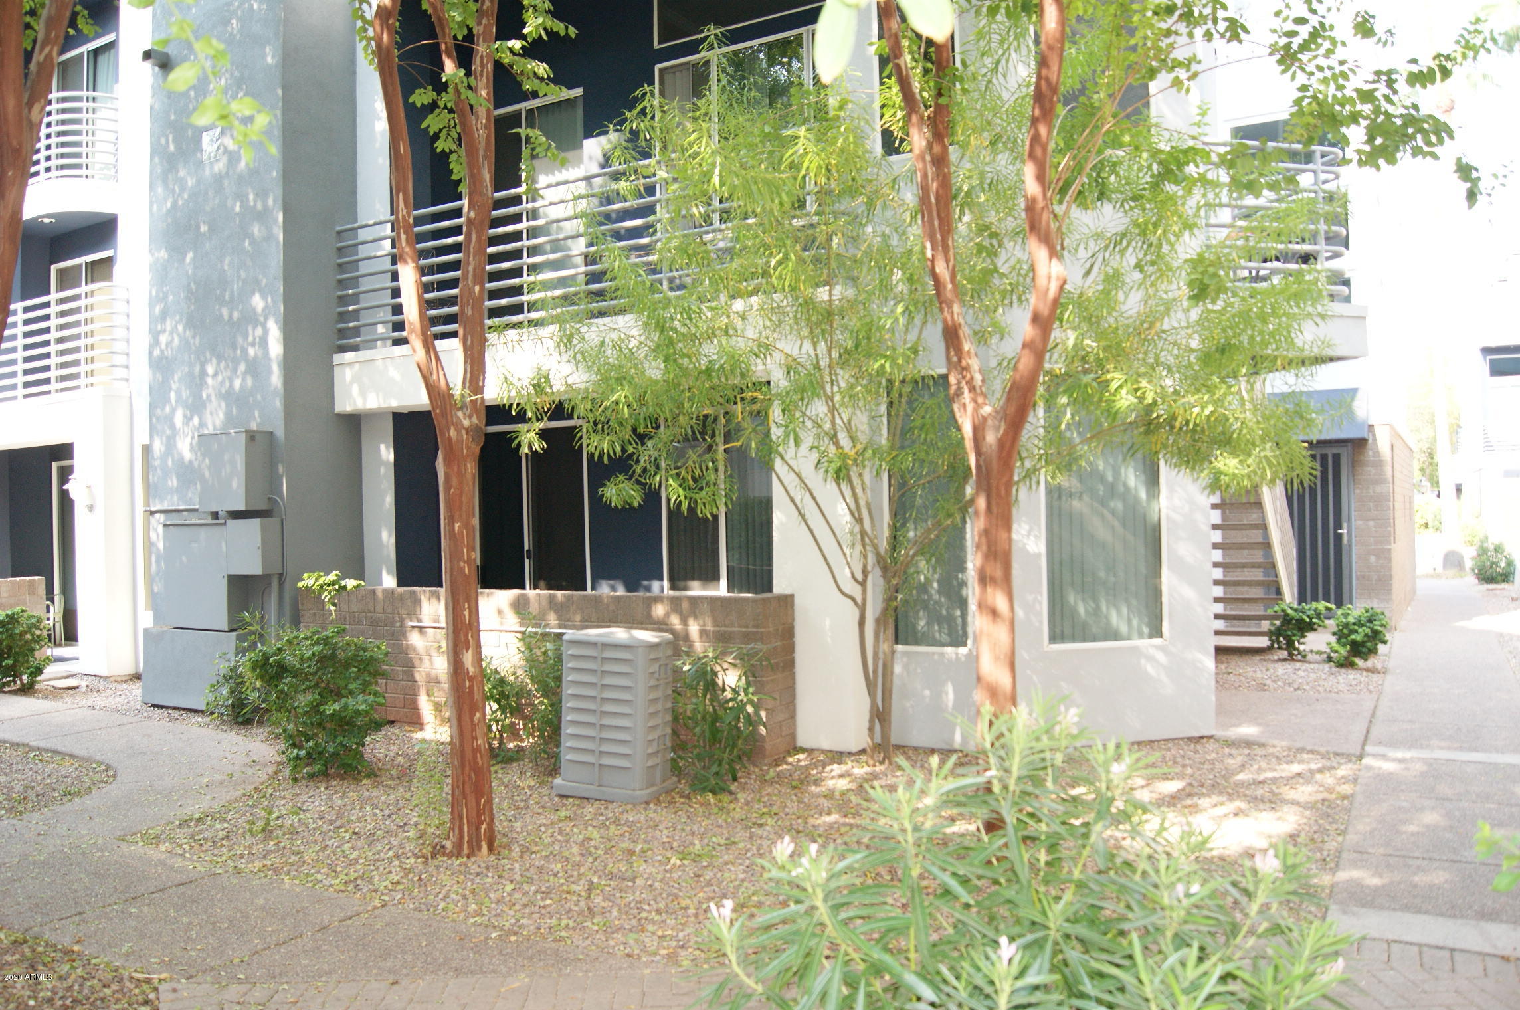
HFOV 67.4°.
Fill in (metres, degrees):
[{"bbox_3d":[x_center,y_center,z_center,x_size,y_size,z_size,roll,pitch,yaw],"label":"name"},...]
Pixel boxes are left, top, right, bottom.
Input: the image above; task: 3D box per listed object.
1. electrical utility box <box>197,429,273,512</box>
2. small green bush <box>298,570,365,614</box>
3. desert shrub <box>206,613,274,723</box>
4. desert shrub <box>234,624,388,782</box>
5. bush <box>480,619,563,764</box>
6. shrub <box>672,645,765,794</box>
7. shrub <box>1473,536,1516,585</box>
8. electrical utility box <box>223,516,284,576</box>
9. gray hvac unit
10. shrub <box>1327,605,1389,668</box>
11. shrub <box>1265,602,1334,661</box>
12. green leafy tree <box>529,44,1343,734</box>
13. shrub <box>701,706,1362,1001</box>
[{"bbox_3d":[-4.399,-0.276,9.550,0.639,0.647,0.245,-2,-1,31],"label":"electrical utility box"},{"bbox_3d":[-2.730,0.552,7.250,0.420,0.280,0.340,-1,-1,-21],"label":"small green bush"},{"bbox_3d":[-4.237,1.314,9.351,0.620,0.880,0.600,-1,0,0],"label":"desert shrub"},{"bbox_3d":[-2.932,1.244,7.451,0.920,0.950,0.860,-1,0,0],"label":"desert shrub"},{"bbox_3d":[-1.616,1.214,7.601,0.580,0.950,0.520,-1,0,0],"label":"bush"},{"bbox_3d":[-0.256,1.213,6.550,0.560,0.800,0.580,-1,-1,-2],"label":"shrub"},{"bbox_3d":[13.095,0.974,20.300,0.780,0.860,0.800,-2,-1,33],"label":"shrub"},{"bbox_3d":[-4.191,0.347,9.450,0.453,0.457,0.199,-2,-1,31],"label":"electrical utility box"},{"bbox_3d":[-0.850,1.204,6.685,0.620,0.930,0.420,-1,0,26],"label":"gray hvac unit"},{"bbox_3d":[5.822,1.240,11.101,0.580,0.580,0.560,-1,0,0],"label":"shrub"},{"bbox_3d":[5.214,1.205,11.000,0.630,0.570,0.550,-2,-1,25],"label":"shrub"},{"bbox_3d":[0.933,-0.500,6.650,4.650,4.150,2.800,-1,-1,0],"label":"green leafy tree"},{"bbox_3d":[0.508,1.025,2.252,1.200,1.200,1.100,-1,0,0],"label":"shrub"}]

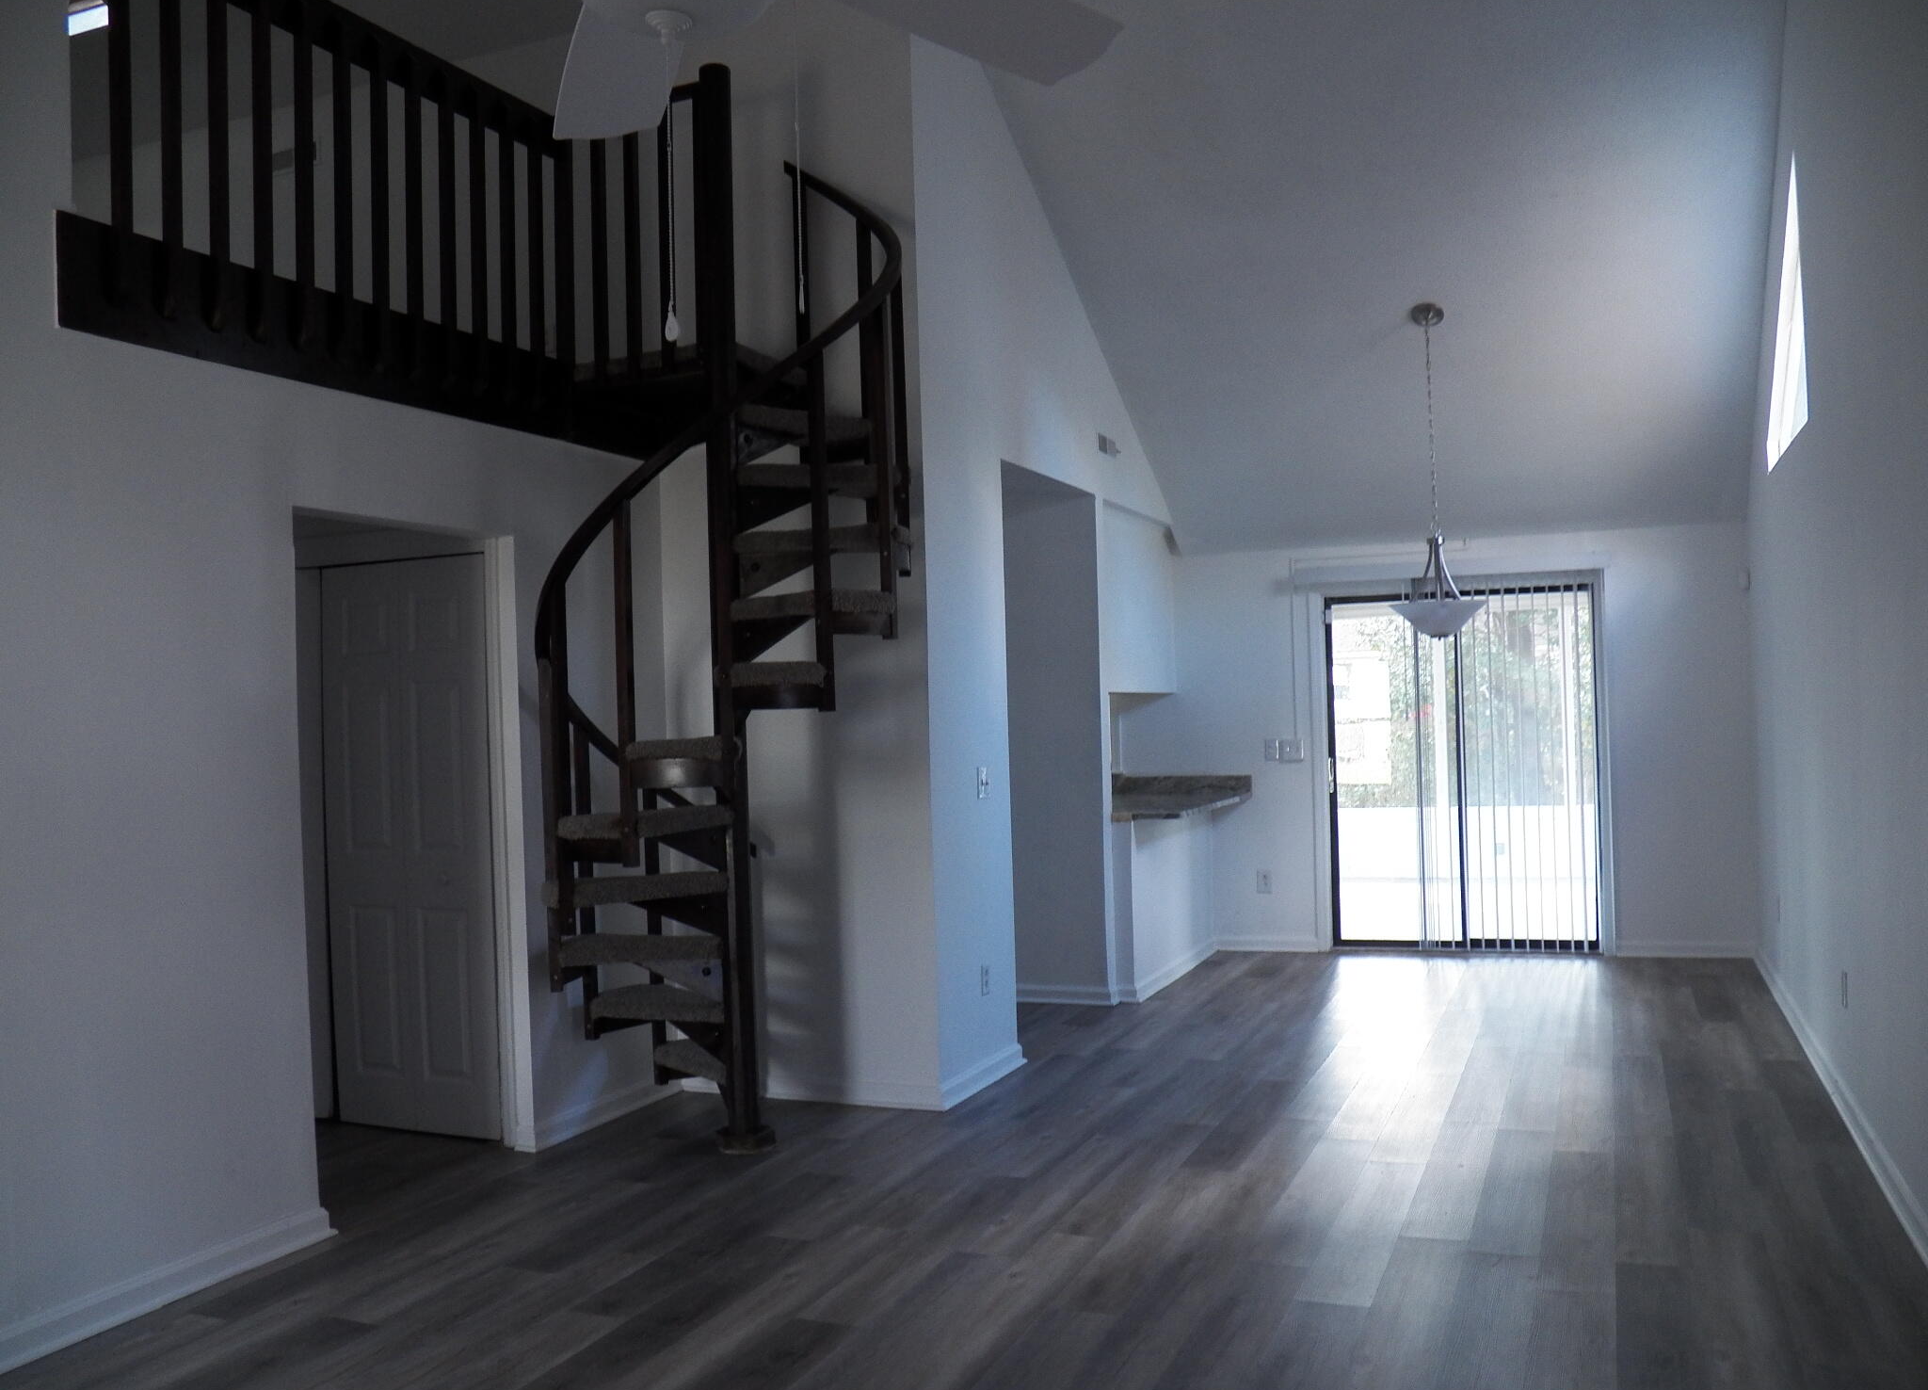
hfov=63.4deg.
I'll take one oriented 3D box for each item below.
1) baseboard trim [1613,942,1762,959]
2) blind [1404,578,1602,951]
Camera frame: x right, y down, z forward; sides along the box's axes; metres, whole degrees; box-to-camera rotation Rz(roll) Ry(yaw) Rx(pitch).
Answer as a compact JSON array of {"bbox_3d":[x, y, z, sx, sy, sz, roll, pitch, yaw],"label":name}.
[{"bbox_3d":[3.798,1.341,8.217,0.691,0.087,0.020,-2,-1,20],"label":"baseboard trim"},{"bbox_3d":[2.925,0.389,8.479,0.991,2.004,0.090,-2,-1,20],"label":"blind"}]

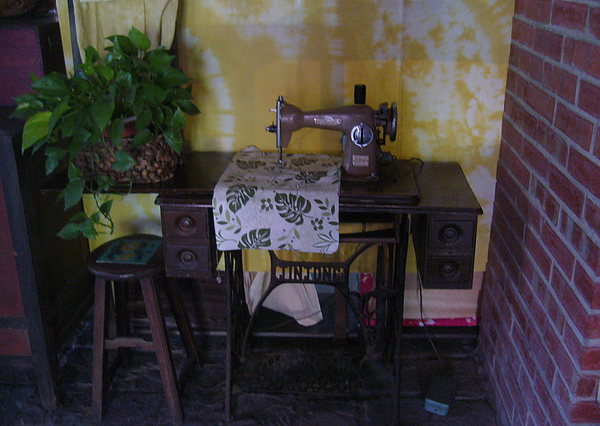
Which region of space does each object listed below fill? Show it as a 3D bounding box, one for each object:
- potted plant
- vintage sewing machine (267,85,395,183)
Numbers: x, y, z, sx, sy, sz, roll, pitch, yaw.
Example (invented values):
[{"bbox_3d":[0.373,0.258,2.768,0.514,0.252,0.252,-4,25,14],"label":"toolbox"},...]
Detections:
[{"bbox_3d":[-0.563,-0.258,1.782,0.535,0.550,0.420,2,22,5],"label":"potted plant"},{"bbox_3d":[0.093,-0.255,1.806,0.387,0.270,0.190,2,22,5],"label":"vintage sewing machine"}]

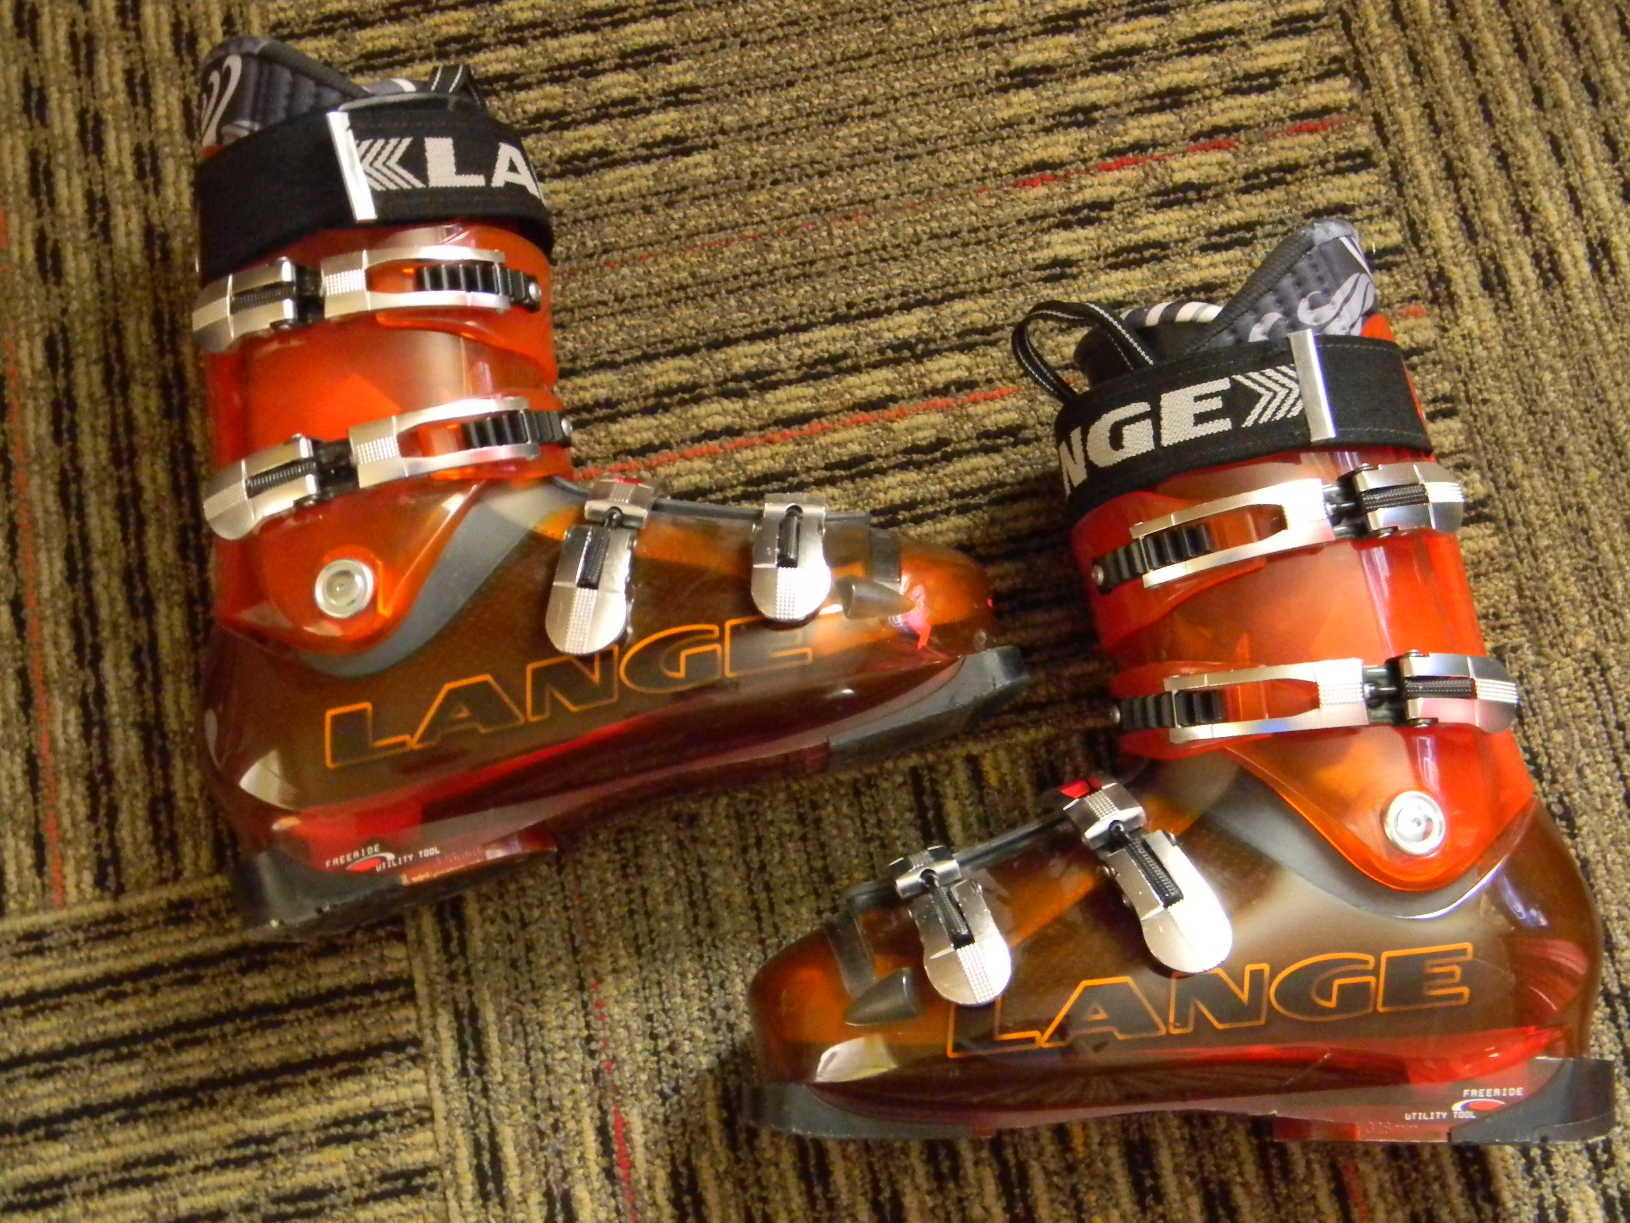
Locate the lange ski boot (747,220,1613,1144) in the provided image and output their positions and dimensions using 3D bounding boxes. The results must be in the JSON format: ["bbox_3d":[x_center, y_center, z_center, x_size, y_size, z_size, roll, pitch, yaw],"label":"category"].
[{"bbox_3d":[0.135,0.019,0.763,0.322,0.128,0.366,0,75,0],"label":"lange ski boot"}]

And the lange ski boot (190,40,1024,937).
[{"bbox_3d":[-0.121,-0.088,0.797,0.322,0.128,0.366,-17,76,-5],"label":"lange ski boot"}]

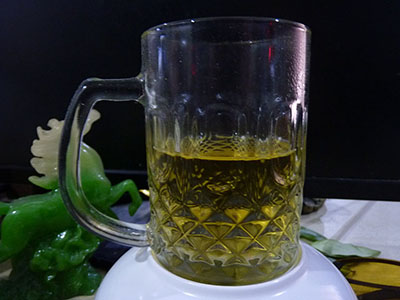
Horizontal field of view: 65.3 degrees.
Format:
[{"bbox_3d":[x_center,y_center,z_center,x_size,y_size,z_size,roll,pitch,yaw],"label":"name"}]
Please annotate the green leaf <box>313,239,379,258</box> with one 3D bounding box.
[{"bbox_3d":[0.127,0.086,0.271,0.060,0.012,0.022,2,12,14],"label":"green leaf"}]

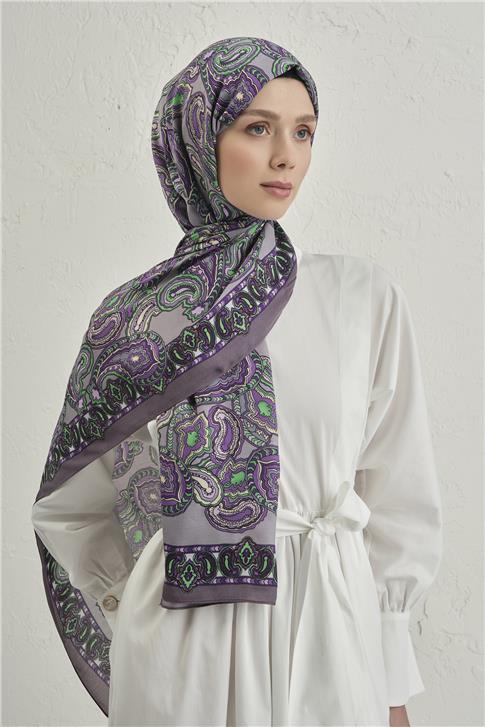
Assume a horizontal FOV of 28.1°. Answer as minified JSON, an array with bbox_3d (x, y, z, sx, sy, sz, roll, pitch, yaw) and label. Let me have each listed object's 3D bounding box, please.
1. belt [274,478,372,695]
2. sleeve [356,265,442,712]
[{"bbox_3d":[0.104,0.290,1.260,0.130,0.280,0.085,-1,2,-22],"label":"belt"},{"bbox_3d":[0.216,0.167,1.340,0.125,0.600,0.165,-1,2,-22],"label":"sleeve"}]

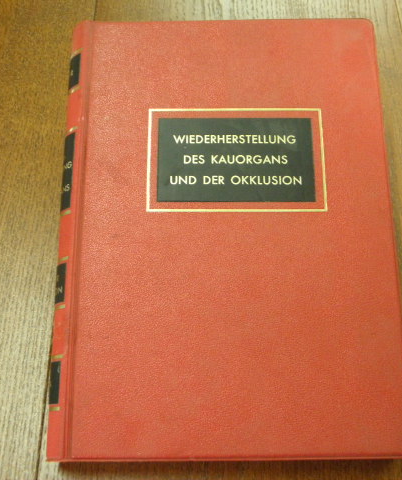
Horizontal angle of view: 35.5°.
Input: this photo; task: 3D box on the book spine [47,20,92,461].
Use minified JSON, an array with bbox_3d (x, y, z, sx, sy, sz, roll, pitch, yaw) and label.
[{"bbox_3d":[-0.072,-0.006,0.361,0.016,0.042,0.250,0,74,0],"label":"book spine"}]

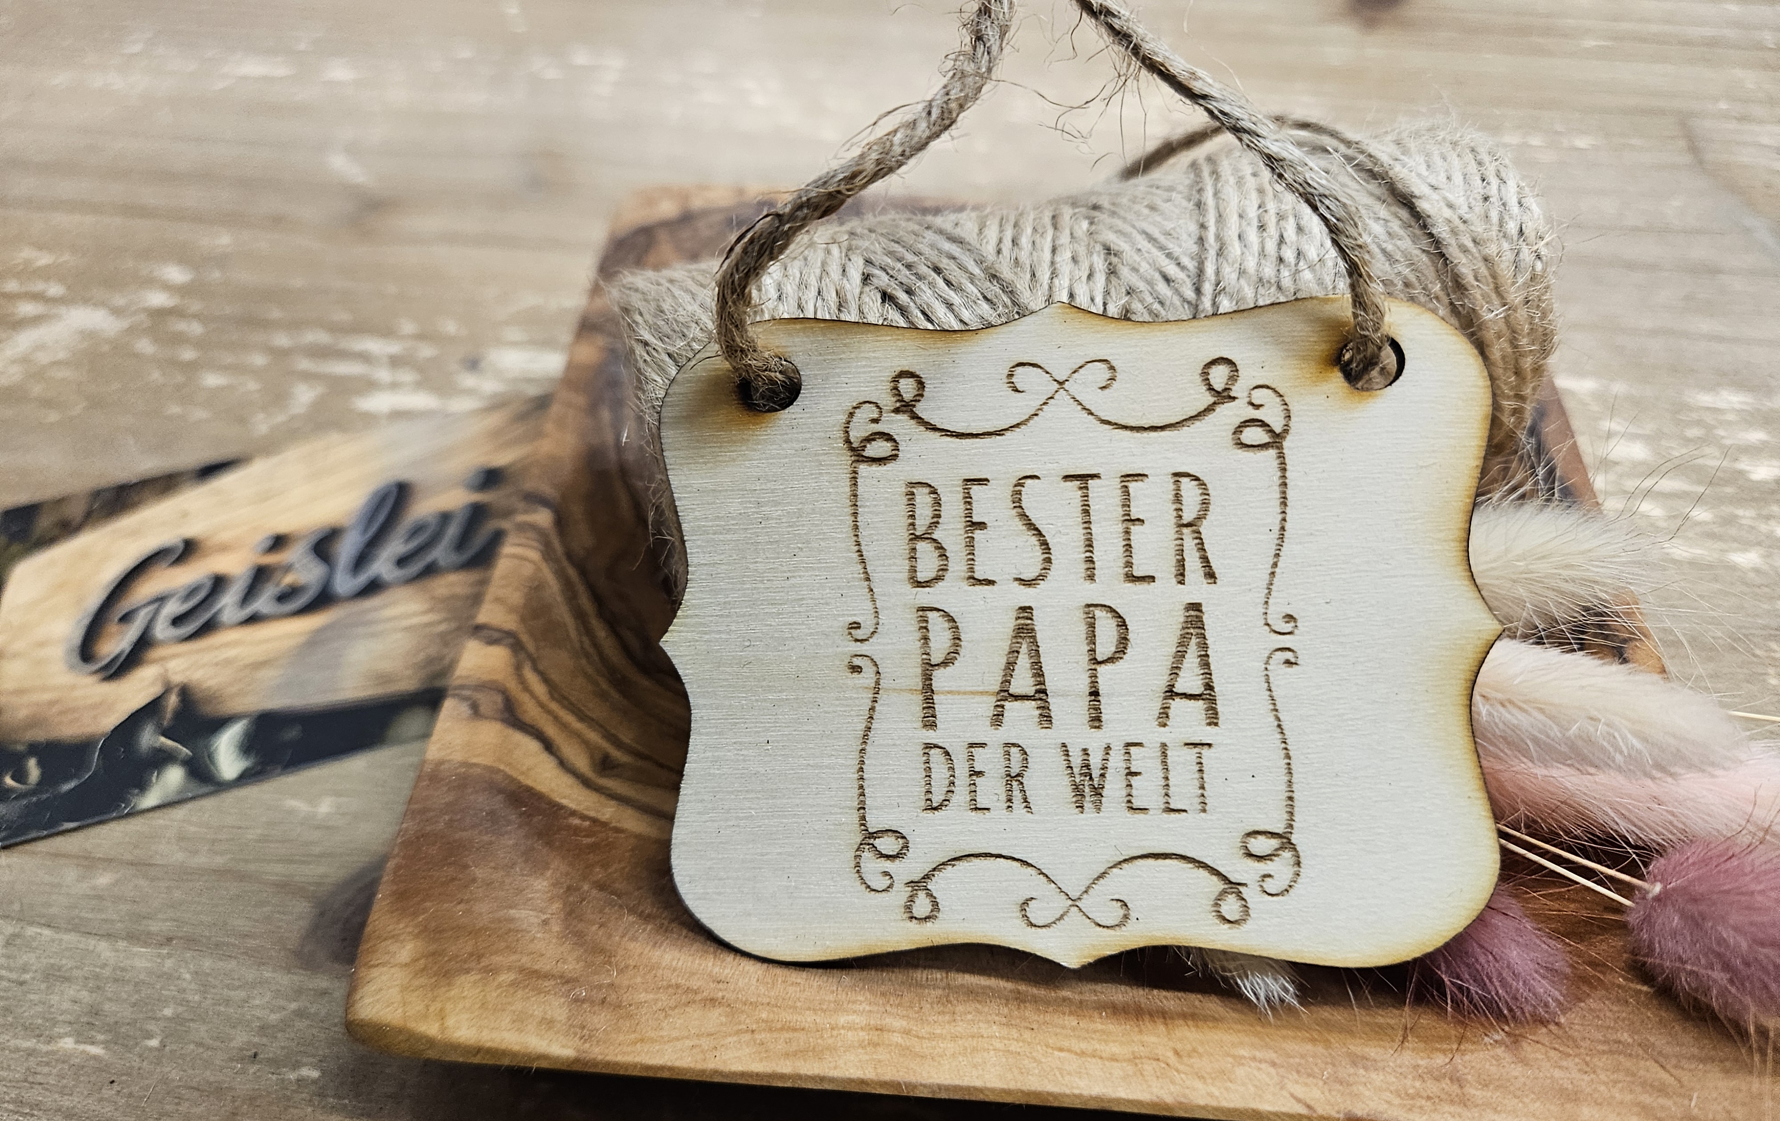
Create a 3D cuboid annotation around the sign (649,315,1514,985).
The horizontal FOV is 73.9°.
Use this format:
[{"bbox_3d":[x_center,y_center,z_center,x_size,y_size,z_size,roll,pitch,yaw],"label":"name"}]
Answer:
[{"bbox_3d":[0.021,0.009,0.141,0.098,0.003,0.079,-1,91,6],"label":"sign"}]

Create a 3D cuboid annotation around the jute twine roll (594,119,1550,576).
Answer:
[{"bbox_3d":[0.024,-0.025,0.165,0.116,0.046,0.046,-8,53,4],"label":"jute twine roll"}]

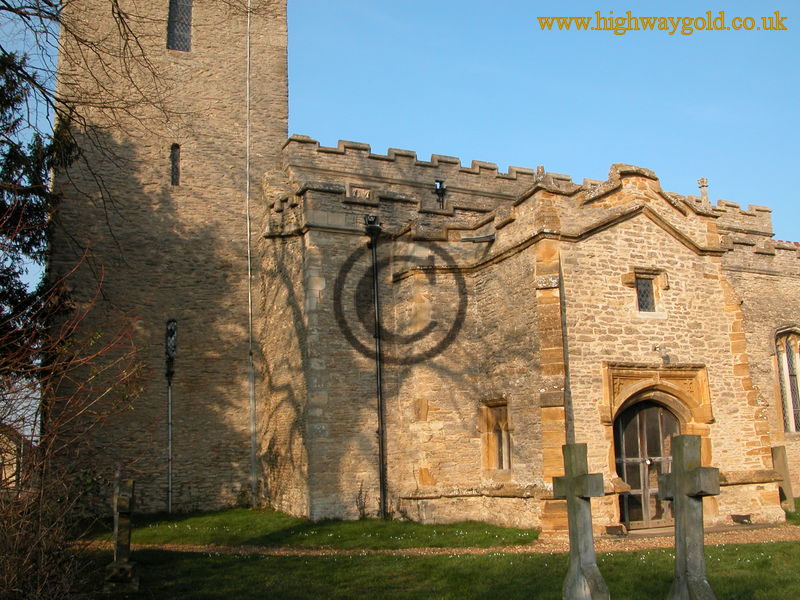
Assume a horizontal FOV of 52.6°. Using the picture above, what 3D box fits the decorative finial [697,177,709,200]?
[{"bbox_3d":[5.991,-2.192,15.994,0.220,0.505,0.220,2,-11,-24],"label":"decorative finial"}]

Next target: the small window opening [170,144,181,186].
[{"bbox_3d":[-4.831,-2.861,17.352,0.199,0.947,0.200,3,-11,-27],"label":"small window opening"}]

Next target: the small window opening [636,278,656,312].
[{"bbox_3d":[4.434,-0.076,14.760,0.414,0.628,0.200,2,-11,-24],"label":"small window opening"}]

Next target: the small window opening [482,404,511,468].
[{"bbox_3d":[1.821,2.434,14.457,0.250,1.155,0.904,2,-11,-24],"label":"small window opening"}]

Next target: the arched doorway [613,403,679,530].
[{"bbox_3d":[4.446,2.951,14.539,1.583,2.248,0.120,2,-11,-24],"label":"arched doorway"}]

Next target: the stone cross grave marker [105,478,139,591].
[{"bbox_3d":[-3.431,2.841,9.913,0.380,1.300,0.550,2,-11,-24],"label":"stone cross grave marker"}]

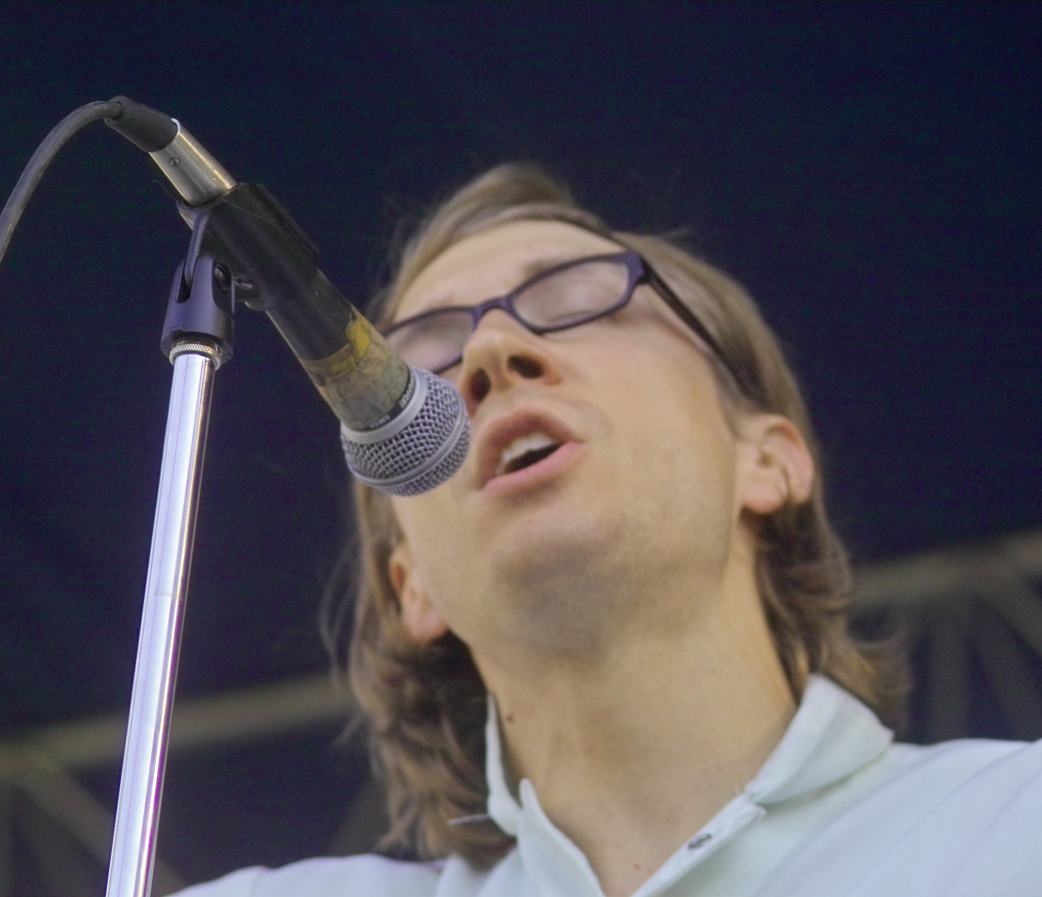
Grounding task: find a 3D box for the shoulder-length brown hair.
[{"bbox_3d":[0.033,0.026,2.700,0.215,0.250,0.200,-21,-46,9],"label":"shoulder-length brown hair"}]

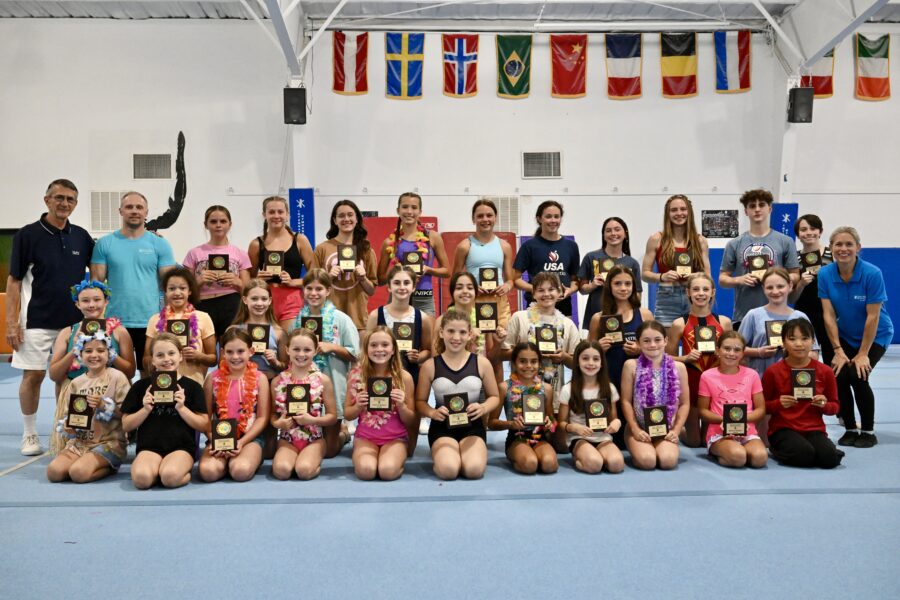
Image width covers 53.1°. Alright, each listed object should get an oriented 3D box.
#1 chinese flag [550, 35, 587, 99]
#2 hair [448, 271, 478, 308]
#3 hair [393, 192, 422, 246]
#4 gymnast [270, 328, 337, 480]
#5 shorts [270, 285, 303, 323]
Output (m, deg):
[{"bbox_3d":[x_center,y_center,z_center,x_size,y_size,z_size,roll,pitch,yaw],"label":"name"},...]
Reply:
[{"bbox_3d":[2.002,-3.944,15.200,0.620,1.070,0.080,0,1,-3],"label":"chinese flag"},{"bbox_3d":[0.084,-0.046,5.580,0.200,0.280,0.200,0,1,0],"label":"hair"},{"bbox_3d":[-0.291,-0.554,6.190,0.204,0.373,0.220,0,1,-1],"label":"hair"},{"bbox_3d":[-0.839,0.564,5.120,0.370,0.800,0.570,0,1,-3],"label":"gymnast"},{"bbox_3d":[-1.201,0.025,6.450,0.330,0.290,0.240,0,1,-7],"label":"shorts"}]

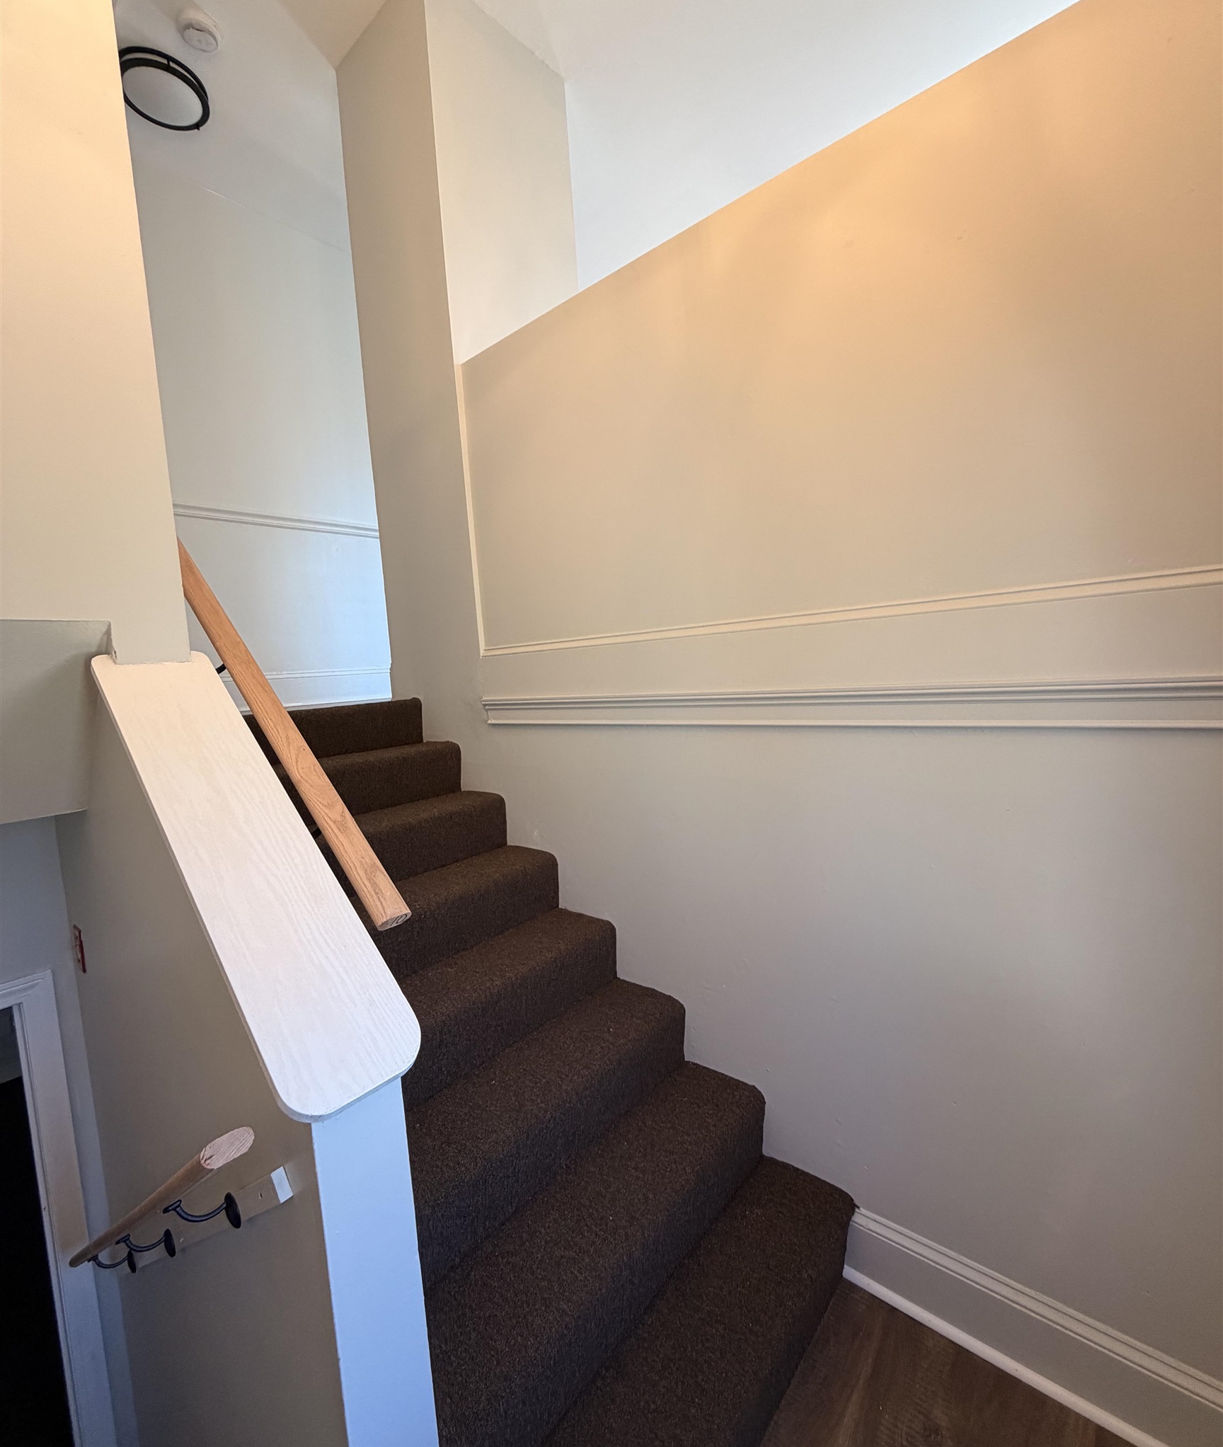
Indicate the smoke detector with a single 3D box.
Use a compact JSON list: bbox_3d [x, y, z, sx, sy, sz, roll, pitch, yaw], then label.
[{"bbox_3d":[-1.469,-2.466,2.359,0.138,0.042,0.138,0,6,41],"label":"smoke detector"}]

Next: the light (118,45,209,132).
[{"bbox_3d":[-1.744,-2.452,2.558,0.306,0.067,0.306,0,6,41],"label":"light"}]

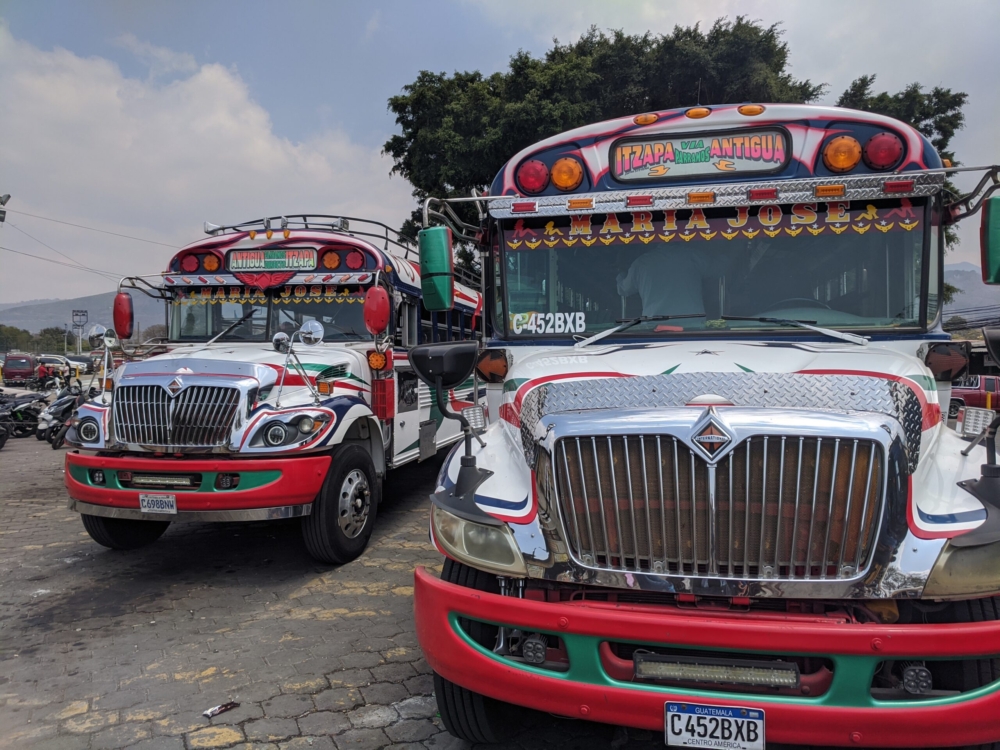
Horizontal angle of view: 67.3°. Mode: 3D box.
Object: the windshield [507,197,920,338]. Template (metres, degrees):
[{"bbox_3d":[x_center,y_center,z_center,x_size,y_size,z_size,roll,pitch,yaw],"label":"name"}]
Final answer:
[{"bbox_3d":[1.092,-0.582,4.086,2.240,0.700,0.160,0,1,14],"label":"windshield"}]

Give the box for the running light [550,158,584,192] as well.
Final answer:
[{"bbox_3d":[0.391,-1.161,4.350,0.195,0.195,0.070,0,1,14],"label":"running light"}]

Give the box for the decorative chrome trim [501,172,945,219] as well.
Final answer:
[{"bbox_3d":[1.103,-0.987,4.117,2.400,0.130,0.090,0,1,14],"label":"decorative chrome trim"}]

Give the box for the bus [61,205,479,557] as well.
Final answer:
[{"bbox_3d":[-1.852,-0.088,11.141,2.650,3.380,10.800,0,1,9],"label":"bus"}]

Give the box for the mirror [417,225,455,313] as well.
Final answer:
[{"bbox_3d":[-0.358,-0.601,4.236,0.220,0.480,0.150,0,1,20],"label":"mirror"}]

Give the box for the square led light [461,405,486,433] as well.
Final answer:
[{"bbox_3d":[-0.115,0.189,3.265,0.115,0.115,0.060,0,1,20],"label":"square led light"}]

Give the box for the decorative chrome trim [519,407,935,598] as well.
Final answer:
[{"bbox_3d":[0.745,0.444,2.657,1.410,0.660,0.310,0,1,14],"label":"decorative chrome trim"}]

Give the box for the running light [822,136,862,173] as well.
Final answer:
[{"bbox_3d":[1.823,-1.174,3.998,0.195,0.195,0.070,0,1,14],"label":"running light"}]

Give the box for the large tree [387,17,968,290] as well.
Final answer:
[{"bbox_3d":[5.900,-5.322,25.000,19.000,13.200,15.000,0,1,0],"label":"large tree"}]

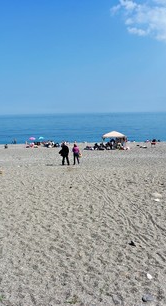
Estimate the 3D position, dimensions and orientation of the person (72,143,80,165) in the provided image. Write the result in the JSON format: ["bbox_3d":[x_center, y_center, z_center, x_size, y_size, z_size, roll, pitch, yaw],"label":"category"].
[{"bbox_3d":[-0.601,0.085,23.600,0.550,1.620,0.360,-1,7,0],"label":"person"}]

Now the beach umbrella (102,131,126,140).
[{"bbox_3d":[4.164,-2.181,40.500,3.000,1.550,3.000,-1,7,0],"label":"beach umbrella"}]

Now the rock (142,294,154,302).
[{"bbox_3d":[1.126,2.506,5.288,0.194,0.126,0.146,0,7,10],"label":"rock"}]

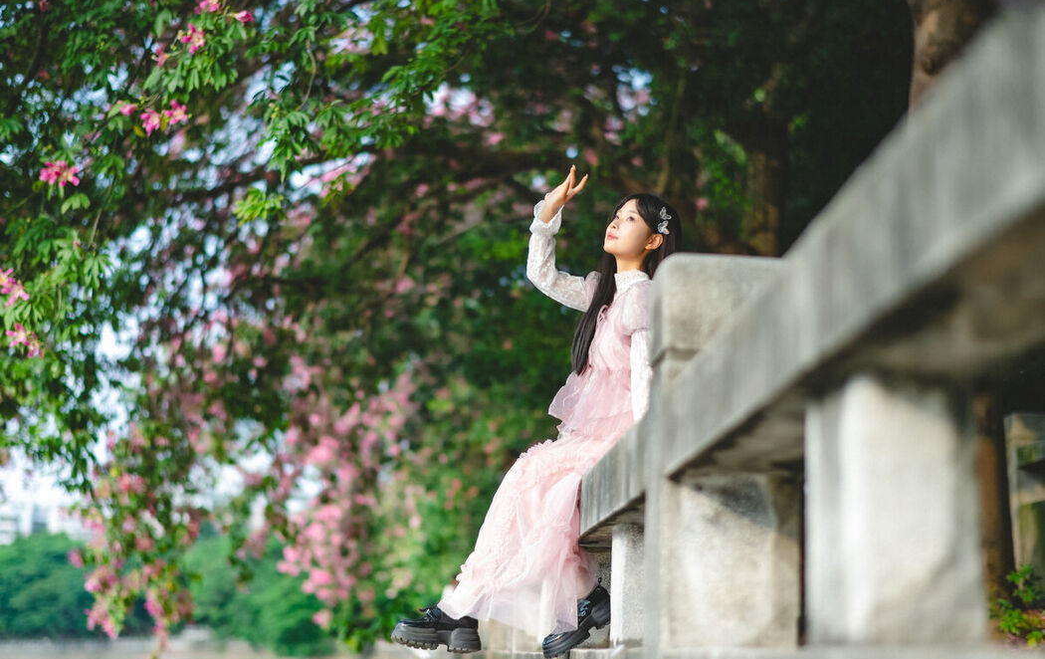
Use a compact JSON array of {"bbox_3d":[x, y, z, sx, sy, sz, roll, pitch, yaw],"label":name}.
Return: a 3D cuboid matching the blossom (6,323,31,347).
[{"bbox_3d":[-2.066,0.018,6.900,0.098,0.098,0.080,-1,-11,5],"label":"blossom"}]

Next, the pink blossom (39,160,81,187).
[{"bbox_3d":[-1.899,-0.638,6.900,0.165,0.105,0.100,0,-11,0],"label":"pink blossom"}]

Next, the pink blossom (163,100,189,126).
[{"bbox_3d":[-1.417,-0.887,6.900,0.105,0.112,0.080,1,-11,-5],"label":"pink blossom"}]

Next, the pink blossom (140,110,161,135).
[{"bbox_3d":[-1.524,-0.851,6.900,0.092,0.105,0.080,1,-11,-5],"label":"pink blossom"}]

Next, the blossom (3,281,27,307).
[{"bbox_3d":[-2.082,-0.149,6.900,0.098,0.105,0.080,1,-11,-5],"label":"blossom"}]

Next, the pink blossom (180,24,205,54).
[{"bbox_3d":[-1.352,-1.189,6.900,0.105,0.125,0.080,2,-11,-10],"label":"pink blossom"}]

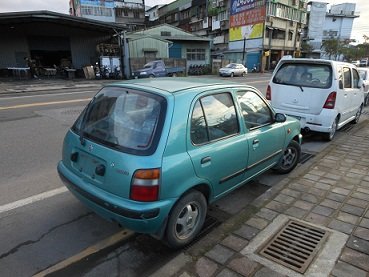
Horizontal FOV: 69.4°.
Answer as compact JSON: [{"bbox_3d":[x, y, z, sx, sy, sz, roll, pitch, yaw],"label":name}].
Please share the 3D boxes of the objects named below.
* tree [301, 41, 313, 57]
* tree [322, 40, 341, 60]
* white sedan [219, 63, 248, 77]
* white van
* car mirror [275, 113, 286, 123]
[{"bbox_3d":[17.446,-11.661,38.683,2.600,4.547,2.600,15,21,41],"label":"tree"},{"bbox_3d":[24.808,-14.131,45.856,3.900,5.608,3.900,15,21,41],"label":"tree"},{"bbox_3d":[5.468,-7.565,29.571,1.700,1.430,4.300,15,21,41],"label":"white sedan"},{"bbox_3d":[3.613,-1.169,7.093,1.620,1.680,3.500,15,21,40],"label":"white van"},{"bbox_3d":[1.212,-0.262,3.360,0.165,0.125,0.100,15,21,40],"label":"car mirror"}]

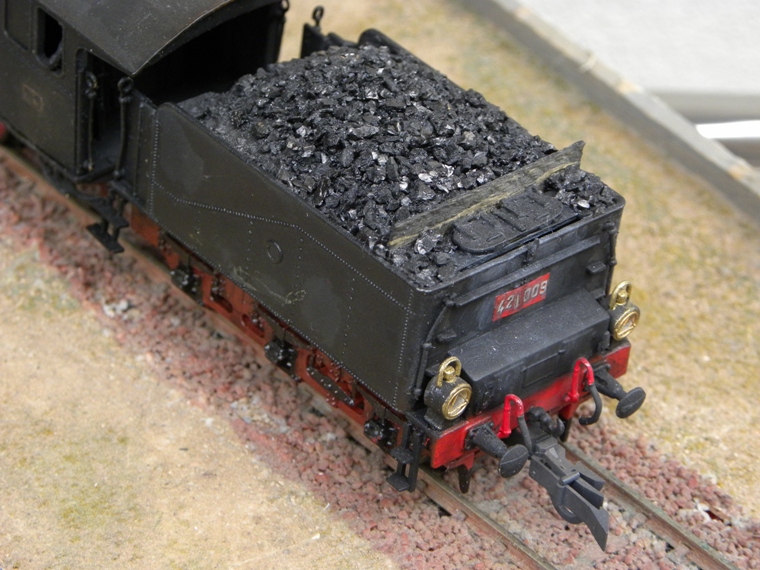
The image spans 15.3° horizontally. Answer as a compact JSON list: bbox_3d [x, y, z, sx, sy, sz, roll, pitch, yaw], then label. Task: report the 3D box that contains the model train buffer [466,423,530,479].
[{"bbox_3d":[0.014,0.019,0.333,0.005,0.005,0.006,-24,46,-36],"label":"model train buffer"}]

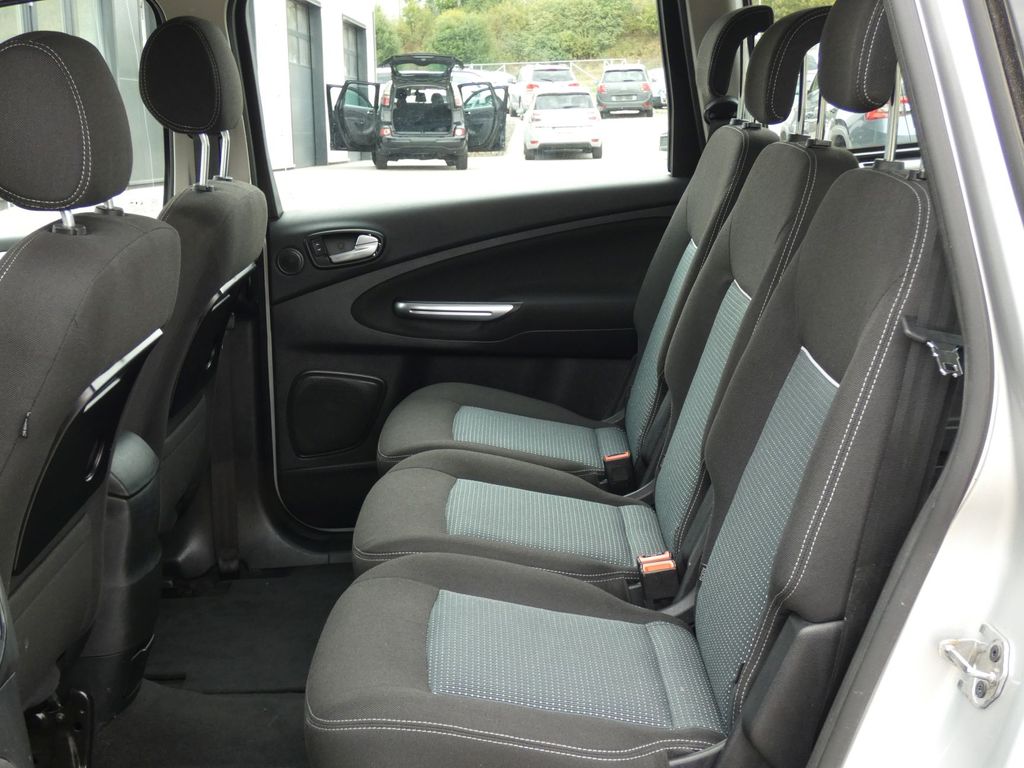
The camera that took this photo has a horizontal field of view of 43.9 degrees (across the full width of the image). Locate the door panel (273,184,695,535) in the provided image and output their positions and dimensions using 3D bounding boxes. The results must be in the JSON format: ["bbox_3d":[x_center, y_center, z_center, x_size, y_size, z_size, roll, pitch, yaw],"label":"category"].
[{"bbox_3d":[-0.058,-0.049,2.649,0.880,0.720,0.120,-1,15,-1],"label":"door panel"}]

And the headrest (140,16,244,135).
[{"bbox_3d":[-0.534,-0.527,2.175,0.132,0.195,0.255,-1,15,-1],"label":"headrest"}]

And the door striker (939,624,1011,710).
[{"bbox_3d":[0.419,0.257,1.160,0.048,0.068,0.056,-1,15,-1],"label":"door striker"}]

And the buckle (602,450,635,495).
[{"bbox_3d":[0.192,0.159,2.247,0.048,0.075,0.028,-10,20,2],"label":"buckle"}]

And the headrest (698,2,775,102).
[{"bbox_3d":[0.391,-0.595,2.269,0.125,0.175,0.250,-1,15,-1],"label":"headrest"}]

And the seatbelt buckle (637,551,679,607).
[{"bbox_3d":[0.209,0.278,1.803,0.048,0.080,0.030,-13,27,2],"label":"seatbelt buckle"}]

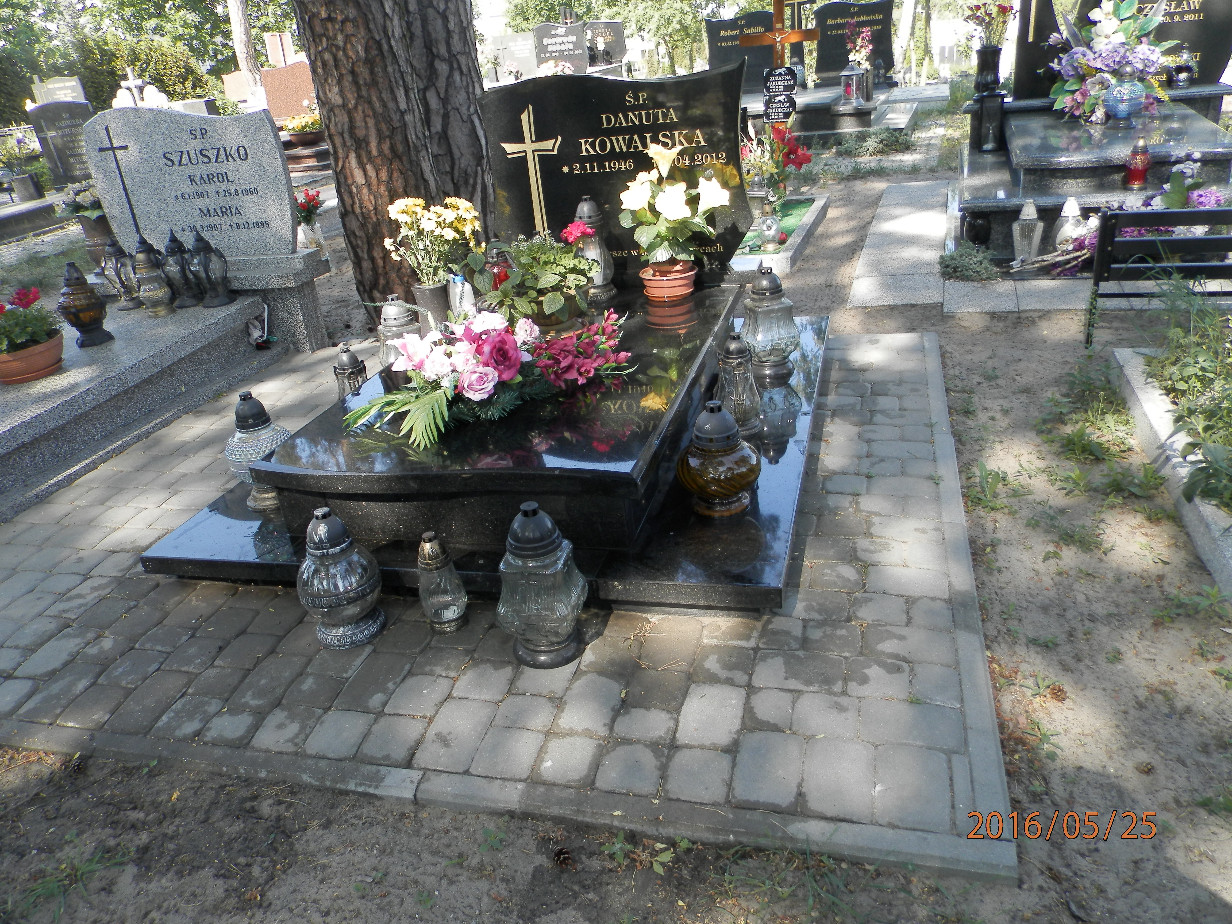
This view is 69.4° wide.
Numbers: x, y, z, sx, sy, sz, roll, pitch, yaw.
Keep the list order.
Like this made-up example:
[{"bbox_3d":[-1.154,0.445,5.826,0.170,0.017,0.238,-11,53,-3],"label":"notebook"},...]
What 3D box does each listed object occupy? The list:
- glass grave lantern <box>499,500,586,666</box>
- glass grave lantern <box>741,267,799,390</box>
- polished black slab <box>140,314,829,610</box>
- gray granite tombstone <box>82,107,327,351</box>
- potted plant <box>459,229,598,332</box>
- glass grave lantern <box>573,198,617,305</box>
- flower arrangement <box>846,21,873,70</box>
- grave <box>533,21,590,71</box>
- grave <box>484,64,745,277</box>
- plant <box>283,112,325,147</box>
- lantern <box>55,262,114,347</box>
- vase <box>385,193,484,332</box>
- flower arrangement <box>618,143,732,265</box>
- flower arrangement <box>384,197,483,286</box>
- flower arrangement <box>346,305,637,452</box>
[{"bbox_3d":[-0.160,0.252,1.897,0.157,0.363,0.157,1,27,17],"label":"glass grave lantern"},{"bbox_3d":[0.501,-0.440,2.895,0.165,0.375,0.165,-11,25,-7],"label":"glass grave lantern"},{"bbox_3d":[-0.221,-0.207,2.893,1.684,0.333,1.843,1,27,17],"label":"polished black slab"},{"bbox_3d":[-2.037,-1.094,4.278,1.186,1.162,0.302,1,27,17],"label":"gray granite tombstone"},{"bbox_3d":[-0.285,-0.605,2.967,0.436,0.304,0.339,1,27,17],"label":"potted plant"},{"bbox_3d":[-0.083,-0.806,3.353,0.137,0.380,0.137,-6,25,3],"label":"glass grave lantern"},{"bbox_3d":[2.095,-3.592,7.669,0.224,0.393,0.206,1,27,17],"label":"flower arrangement"},{"bbox_3d":[-0.757,-5.828,12.500,0.800,0.680,0.090,1,26,17],"label":"grave"},{"bbox_3d":[-0.049,-1.081,3.373,1.120,0.730,0.085,1,26,17],"label":"grave"},{"bbox_3d":[-3.681,-3.962,10.600,0.510,0.380,0.480,1,26,17],"label":"plant"},{"bbox_3d":[-2.251,-0.676,3.766,0.181,0.319,0.181,1,27,17],"label":"lantern"},{"bbox_3d":[-0.571,-0.615,2.891,0.333,0.484,0.284,1,27,17],"label":"vase"},{"bbox_3d":[0.207,-0.908,3.159,0.420,0.430,0.360,1,26,17],"label":"flower arrangement"},{"bbox_3d":[-0.583,-0.700,2.849,0.333,0.282,0.284,1,27,17],"label":"flower arrangement"},{"bbox_3d":[-0.370,-0.247,2.421,0.830,0.235,0.480,-5,25,6],"label":"flower arrangement"}]

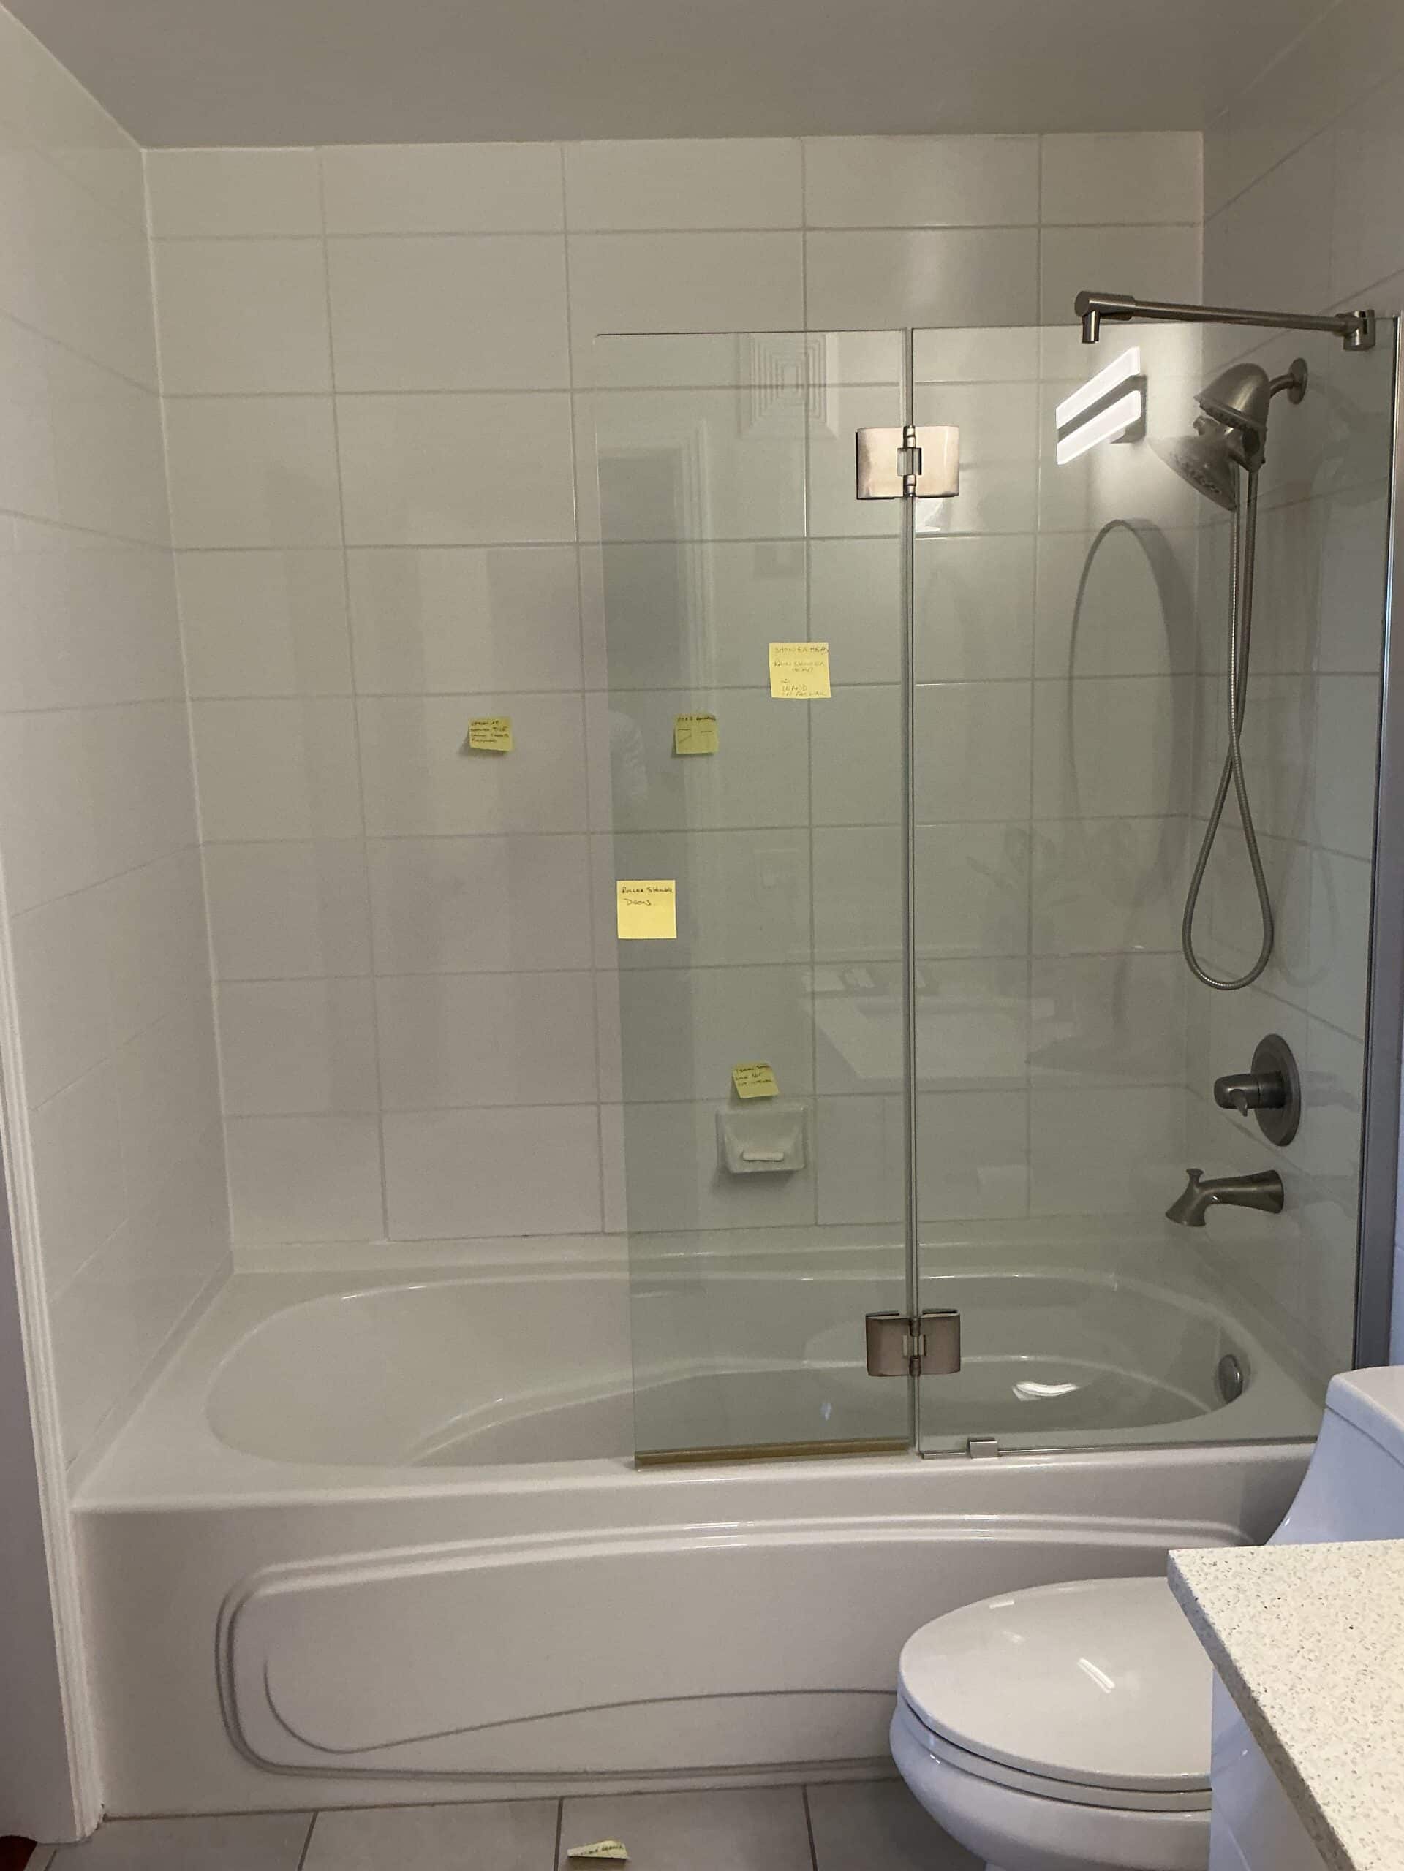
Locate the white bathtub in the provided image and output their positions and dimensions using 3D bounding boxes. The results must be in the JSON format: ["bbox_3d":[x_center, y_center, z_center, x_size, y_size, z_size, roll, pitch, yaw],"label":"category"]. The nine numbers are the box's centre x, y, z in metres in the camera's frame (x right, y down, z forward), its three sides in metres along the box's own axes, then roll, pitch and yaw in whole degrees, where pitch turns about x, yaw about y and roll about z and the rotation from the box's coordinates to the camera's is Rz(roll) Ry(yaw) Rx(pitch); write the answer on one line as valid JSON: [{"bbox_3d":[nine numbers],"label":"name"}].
[{"bbox_3d":[0.037,0.898,2.599,1.796,0.507,0.824,-2,10,-2],"label":"white bathtub"}]

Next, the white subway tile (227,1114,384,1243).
[{"bbox_3d":[-0.737,0.455,2.926,0.289,0.251,0.010,-2,10,-2],"label":"white subway tile"}]

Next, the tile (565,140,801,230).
[{"bbox_3d":[-0.029,-1.271,2.663,0.402,0.140,0.010,-2,10,-2],"label":"tile"}]

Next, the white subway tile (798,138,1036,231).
[{"bbox_3d":[0.375,-1.284,2.679,0.402,0.141,0.010,-2,10,-2],"label":"white subway tile"}]

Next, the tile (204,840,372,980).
[{"bbox_3d":[-0.742,-0.043,2.814,0.288,0.252,0.012,-2,10,-2],"label":"tile"}]

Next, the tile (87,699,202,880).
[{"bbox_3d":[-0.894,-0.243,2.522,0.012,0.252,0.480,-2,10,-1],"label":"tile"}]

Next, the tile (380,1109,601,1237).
[{"bbox_3d":[-0.392,0.449,2.948,0.402,0.253,0.010,-2,10,-2],"label":"tile"}]

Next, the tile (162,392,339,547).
[{"bbox_3d":[-0.769,-0.796,2.708,0.289,0.251,0.010,-2,10,-2],"label":"tile"}]

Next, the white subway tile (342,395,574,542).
[{"bbox_3d":[-0.417,-0.798,2.690,0.400,0.252,0.012,-2,10,-2],"label":"white subway tile"}]

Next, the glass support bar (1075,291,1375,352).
[{"bbox_3d":[0.680,-0.788,2.023,0.452,0.062,0.032,-5,10,-19],"label":"glass support bar"}]

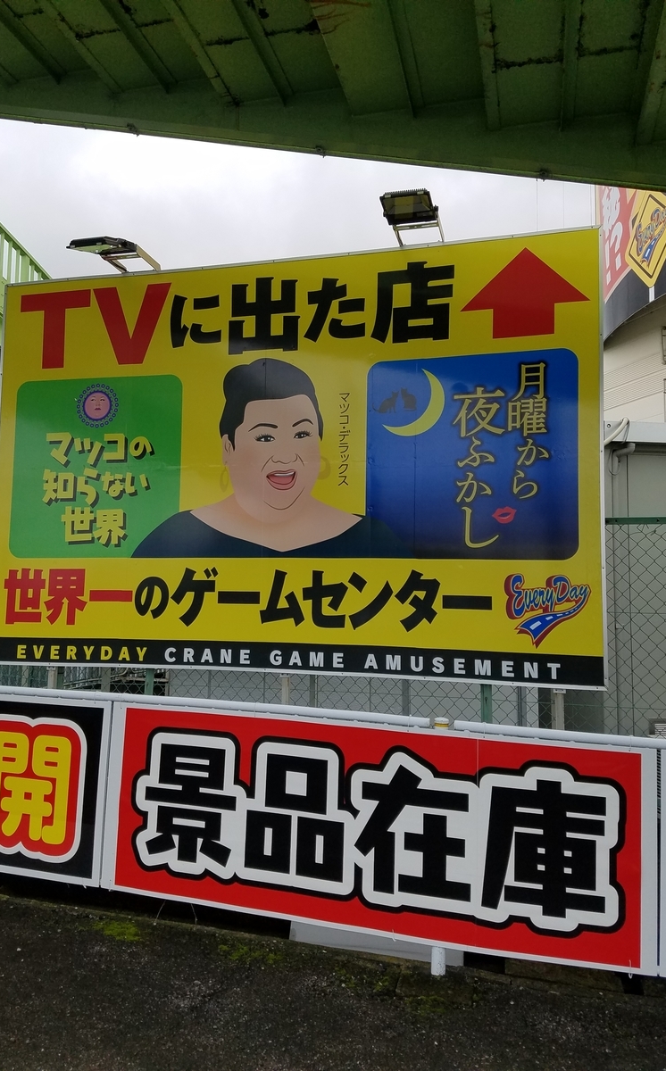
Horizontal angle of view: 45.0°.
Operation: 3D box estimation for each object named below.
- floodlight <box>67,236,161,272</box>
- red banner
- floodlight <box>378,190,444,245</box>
[{"bbox_3d":[-1.266,-1.659,4.722,0.280,0.150,0.630,0,3,15],"label":"floodlight"},{"bbox_3d":[0.119,1.319,3.669,2.480,0.880,0.040,0,-6,16],"label":"red banner"},{"bbox_3d":[0.434,-1.719,4.308,0.285,0.120,0.540,0,-5,15],"label":"floodlight"}]

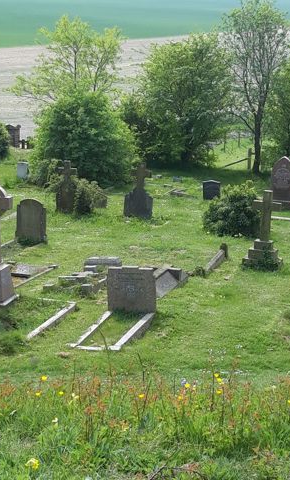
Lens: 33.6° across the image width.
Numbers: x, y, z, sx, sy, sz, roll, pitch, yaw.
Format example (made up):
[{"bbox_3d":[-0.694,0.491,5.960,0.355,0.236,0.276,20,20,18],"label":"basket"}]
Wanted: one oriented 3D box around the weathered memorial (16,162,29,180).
[{"bbox_3d":[-5.741,-3.264,22.493,0.520,0.820,0.200,5,16,17],"label":"weathered memorial"}]

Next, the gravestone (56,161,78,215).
[{"bbox_3d":[-2.345,-1.581,14.447,0.630,1.560,0.200,5,14,12],"label":"gravestone"}]

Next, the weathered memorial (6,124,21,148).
[{"bbox_3d":[-7.671,-6.029,28.000,0.850,1.450,0.300,5,14,12],"label":"weathered memorial"}]

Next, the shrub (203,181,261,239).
[{"bbox_3d":[2.295,-0.817,12.384,1.300,1.230,1.200,5,14,14],"label":"shrub"}]

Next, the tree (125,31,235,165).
[{"bbox_3d":[1.604,-7.354,25.648,5.700,6.500,5.000,1,15,0],"label":"tree"}]

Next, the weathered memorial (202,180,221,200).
[{"bbox_3d":[2.265,-1.644,16.050,0.540,0.640,0.120,5,14,15],"label":"weathered memorial"}]

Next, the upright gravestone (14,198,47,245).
[{"bbox_3d":[-2.974,-0.495,12.552,0.772,1.112,0.165,7,17,19],"label":"upright gravestone"}]

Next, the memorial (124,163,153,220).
[{"bbox_3d":[-0.204,-1.538,15.064,0.865,1.710,0.227,6,17,14],"label":"memorial"}]

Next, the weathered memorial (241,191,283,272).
[{"bbox_3d":[2.748,-0.256,11.017,0.845,1.751,0.742,5,16,13],"label":"weathered memorial"}]

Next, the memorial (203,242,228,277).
[{"bbox_3d":[1.663,0.413,11.100,0.227,0.371,1.133,9,18,24],"label":"memorial"}]

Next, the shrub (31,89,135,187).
[{"bbox_3d":[-2.781,-4.900,22.660,4.223,4.017,4.017,1,16,0],"label":"shrub"}]

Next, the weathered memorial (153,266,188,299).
[{"bbox_3d":[0.413,0.730,8.450,0.450,0.360,0.720,7,15,21],"label":"weathered memorial"}]

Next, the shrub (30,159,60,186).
[{"bbox_3d":[-4.338,-3.047,21.049,1.300,1.150,1.100,1,15,0],"label":"shrub"}]

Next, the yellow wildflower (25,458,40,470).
[{"bbox_3d":[-0.480,0.957,2.050,0.058,0.050,0.052,5,14,15],"label":"yellow wildflower"}]

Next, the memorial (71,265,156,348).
[{"bbox_3d":[-0.476,1.034,7.783,0.845,0.803,1.597,5,16,12],"label":"memorial"}]

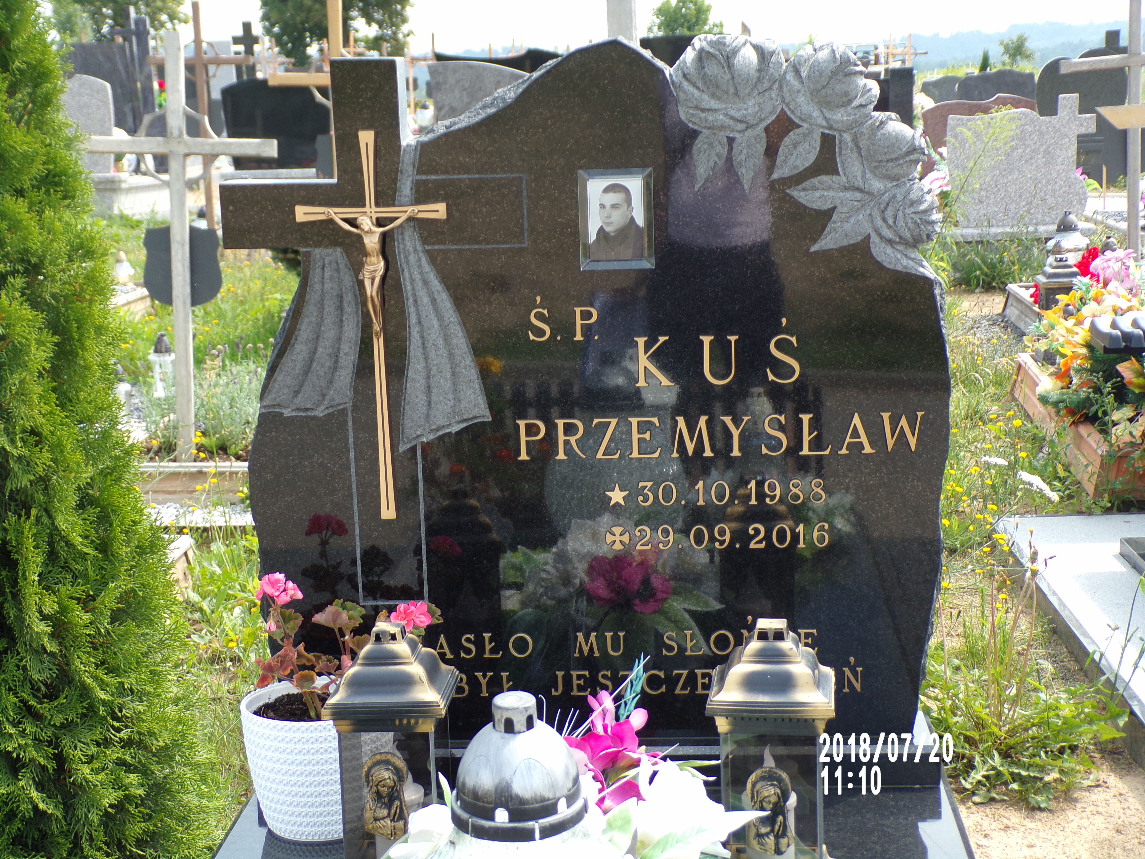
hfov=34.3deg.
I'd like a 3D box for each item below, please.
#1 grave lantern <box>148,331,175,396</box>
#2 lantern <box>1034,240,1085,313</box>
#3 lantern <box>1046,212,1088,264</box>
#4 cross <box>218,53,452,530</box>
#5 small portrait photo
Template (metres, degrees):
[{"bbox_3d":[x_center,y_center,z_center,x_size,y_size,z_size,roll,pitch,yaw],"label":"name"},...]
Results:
[{"bbox_3d":[-1.415,-0.221,6.365,0.097,0.233,0.097,-1,11,4],"label":"grave lantern"},{"bbox_3d":[1.833,-0.530,6.932,0.177,0.343,0.177,-1,11,4],"label":"lantern"},{"bbox_3d":[1.957,-0.672,7.336,0.169,0.387,0.169,-1,11,4],"label":"lantern"},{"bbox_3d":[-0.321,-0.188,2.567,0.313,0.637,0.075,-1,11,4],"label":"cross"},{"bbox_3d":[0.059,-0.282,2.495,0.100,0.137,0.012,-1,11,4],"label":"small portrait photo"}]

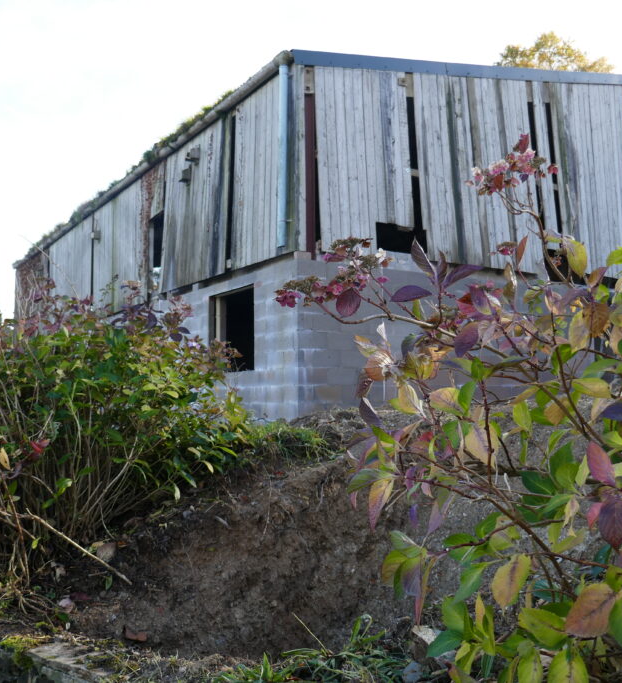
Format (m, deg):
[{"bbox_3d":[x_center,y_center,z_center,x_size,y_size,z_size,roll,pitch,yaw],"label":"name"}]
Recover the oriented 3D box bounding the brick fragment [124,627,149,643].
[{"bbox_3d":[-0.645,1.074,2.615,0.088,0.050,0.060,1,-5,-9],"label":"brick fragment"}]

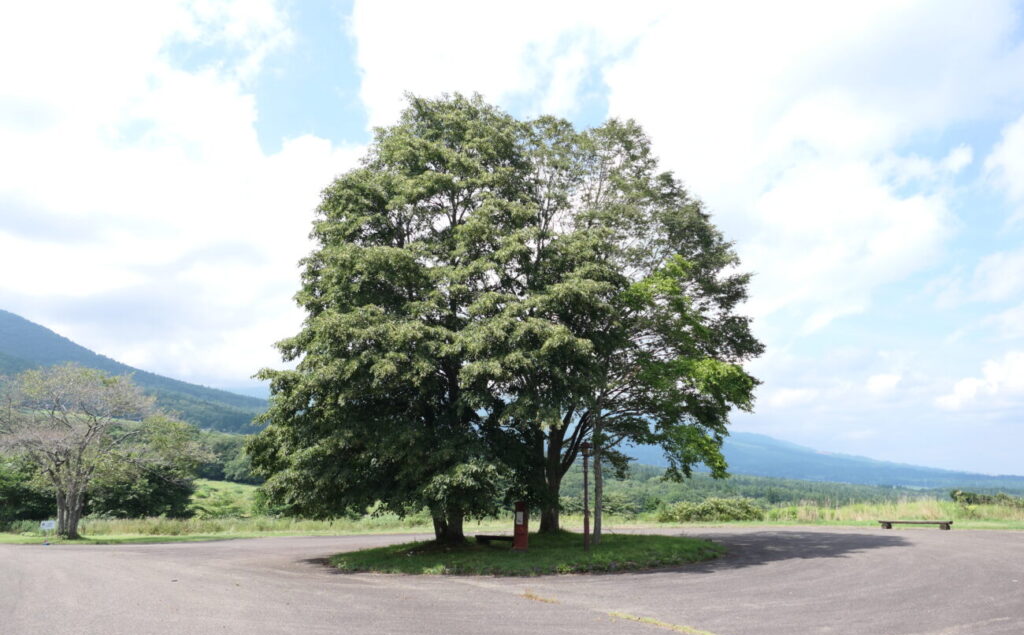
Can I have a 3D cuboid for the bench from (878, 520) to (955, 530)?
[{"bbox_3d":[15.027,7.784,26.621,2.550,0.350,0.420,0,-13,4],"label":"bench"}]

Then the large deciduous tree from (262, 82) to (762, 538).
[{"bbox_3d":[0.132,-0.149,17.994,12.472,11.238,10.500,1,-13,0],"label":"large deciduous tree"}]

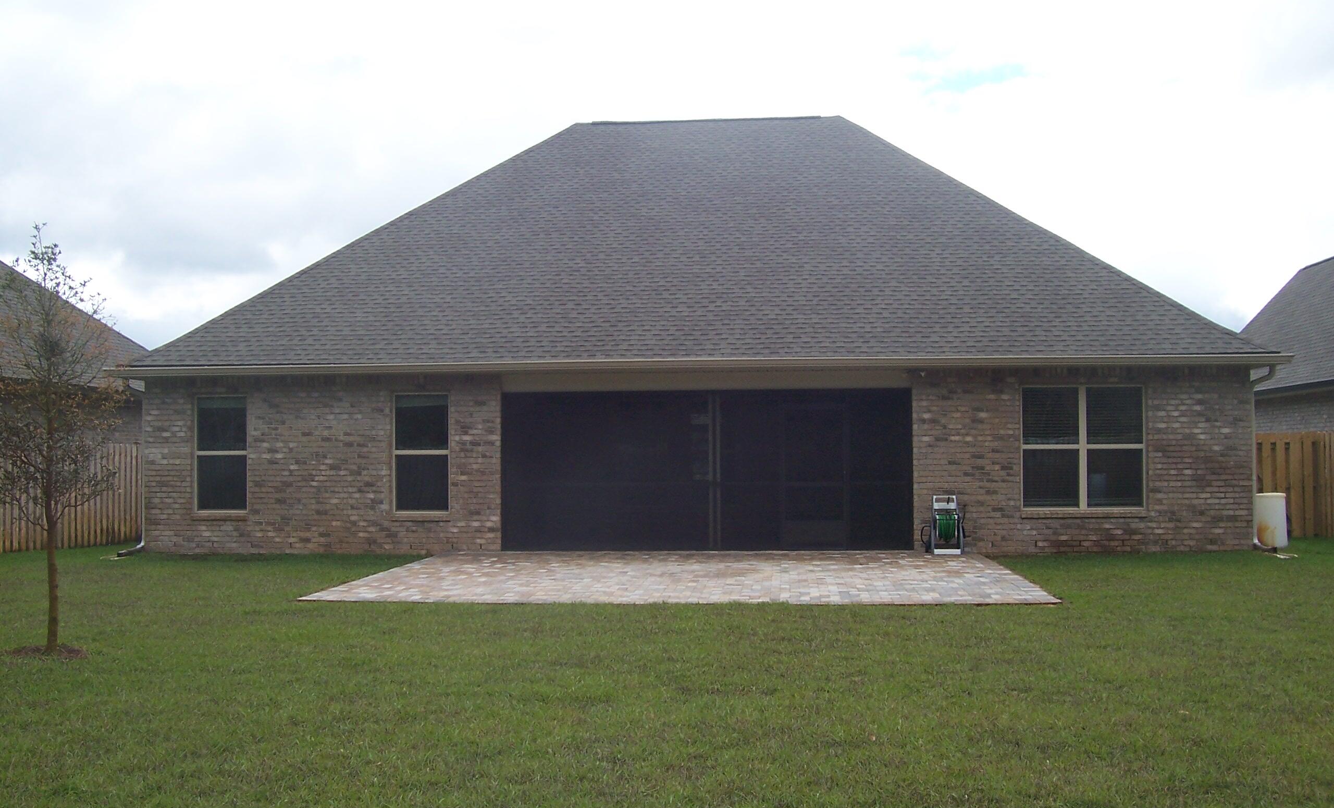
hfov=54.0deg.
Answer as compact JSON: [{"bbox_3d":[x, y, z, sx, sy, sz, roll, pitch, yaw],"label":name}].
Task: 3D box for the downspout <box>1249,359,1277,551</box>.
[{"bbox_3d":[7.991,0.719,17.563,0.340,2.580,0.120,-1,-2,5],"label":"downspout"}]

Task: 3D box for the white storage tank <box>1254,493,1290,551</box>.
[{"bbox_3d":[8.282,1.598,17.937,0.450,0.780,0.450,-1,-2,5],"label":"white storage tank"}]

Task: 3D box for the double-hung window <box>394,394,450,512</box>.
[{"bbox_3d":[-3.462,0.700,18.520,0.800,1.690,0.100,-1,-2,5],"label":"double-hung window"}]

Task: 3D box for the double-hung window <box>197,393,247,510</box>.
[{"bbox_3d":[-6.380,0.709,18.763,0.780,1.670,0.100,-1,-2,5],"label":"double-hung window"}]

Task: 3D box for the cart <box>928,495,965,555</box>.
[{"bbox_3d":[3.723,1.615,17.433,0.480,0.800,0.480,-1,-2,5],"label":"cart"}]

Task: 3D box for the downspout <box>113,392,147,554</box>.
[{"bbox_3d":[-7.721,0.998,18.867,0.400,2.420,0.120,-1,-2,5],"label":"downspout"}]

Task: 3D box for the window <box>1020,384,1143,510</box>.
[{"bbox_3d":[5.649,0.589,17.762,1.660,1.690,0.100,-1,-2,5],"label":"window"}]

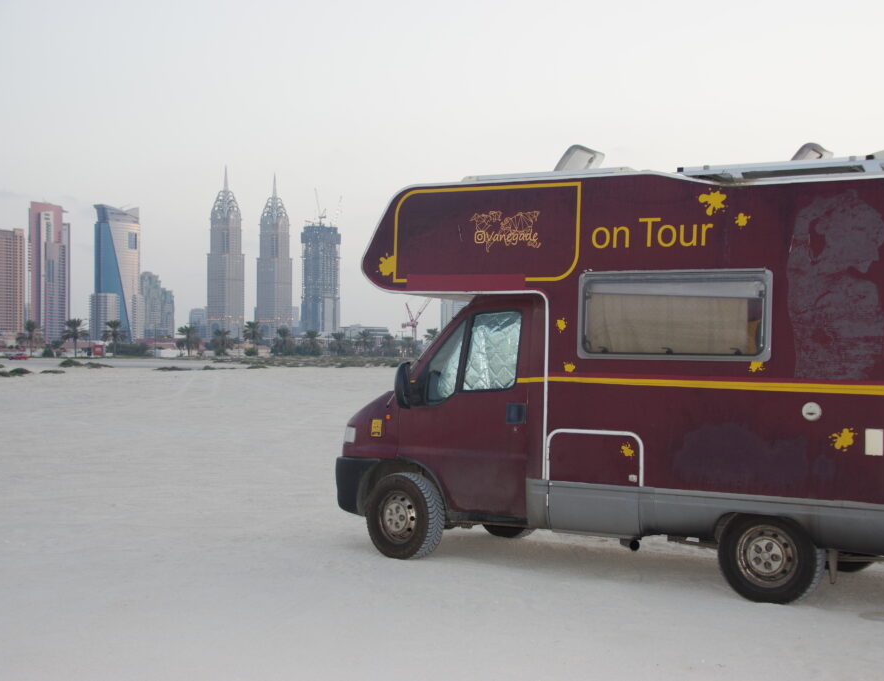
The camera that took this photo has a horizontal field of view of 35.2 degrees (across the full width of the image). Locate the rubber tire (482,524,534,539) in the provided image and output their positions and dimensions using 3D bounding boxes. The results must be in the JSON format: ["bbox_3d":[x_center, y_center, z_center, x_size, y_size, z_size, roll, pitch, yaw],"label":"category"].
[{"bbox_3d":[0.645,1.485,13.100,0.220,0.700,0.700,0,1,-44],"label":"rubber tire"}]

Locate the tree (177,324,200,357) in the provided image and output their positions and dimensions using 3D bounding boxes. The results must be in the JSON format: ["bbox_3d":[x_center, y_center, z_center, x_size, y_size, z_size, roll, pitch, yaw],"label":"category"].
[{"bbox_3d":[-71.903,0.043,395.000,6.900,9.160,6.900,0,0,0],"label":"tree"}]

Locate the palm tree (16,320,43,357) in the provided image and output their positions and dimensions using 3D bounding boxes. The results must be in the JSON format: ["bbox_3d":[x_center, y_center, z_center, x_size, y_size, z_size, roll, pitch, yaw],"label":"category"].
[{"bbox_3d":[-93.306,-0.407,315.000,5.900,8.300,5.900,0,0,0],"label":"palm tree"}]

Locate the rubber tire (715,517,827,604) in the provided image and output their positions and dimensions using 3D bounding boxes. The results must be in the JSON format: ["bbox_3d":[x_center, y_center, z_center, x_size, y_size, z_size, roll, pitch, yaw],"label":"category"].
[{"bbox_3d":[2.265,1.468,9.540,0.700,0.690,0.215,1,0,36],"label":"rubber tire"}]

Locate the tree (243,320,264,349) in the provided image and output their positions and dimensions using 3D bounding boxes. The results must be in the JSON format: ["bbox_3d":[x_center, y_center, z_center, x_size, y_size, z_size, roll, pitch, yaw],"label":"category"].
[{"bbox_3d":[-58.204,-1.004,430.000,6.800,10.340,6.800,0,0,0],"label":"tree"}]

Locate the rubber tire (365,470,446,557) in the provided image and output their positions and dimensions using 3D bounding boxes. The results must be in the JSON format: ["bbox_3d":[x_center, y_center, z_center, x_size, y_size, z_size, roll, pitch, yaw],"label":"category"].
[{"bbox_3d":[-0.305,1.445,11.420,0.700,0.700,0.215,1,0,43],"label":"rubber tire"}]

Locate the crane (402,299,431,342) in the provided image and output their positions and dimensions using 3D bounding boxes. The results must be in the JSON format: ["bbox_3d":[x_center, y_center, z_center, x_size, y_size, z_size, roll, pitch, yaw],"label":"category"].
[{"bbox_3d":[-13.690,-16.028,930.000,25.000,44.000,5.000,0,0,0],"label":"crane"}]

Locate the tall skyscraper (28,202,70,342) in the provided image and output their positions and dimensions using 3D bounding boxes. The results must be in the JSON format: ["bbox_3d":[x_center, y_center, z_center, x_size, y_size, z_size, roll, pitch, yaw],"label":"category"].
[{"bbox_3d":[-456.010,-77.359,1620.000,28.000,166.000,42.000,0,0,36],"label":"tall skyscraper"}]

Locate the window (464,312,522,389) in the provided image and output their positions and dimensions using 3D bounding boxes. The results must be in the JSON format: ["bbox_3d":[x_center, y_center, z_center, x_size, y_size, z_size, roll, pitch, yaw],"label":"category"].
[{"bbox_3d":[0.402,0.087,11.149,0.510,0.660,0.050,1,-8,34],"label":"window"}]

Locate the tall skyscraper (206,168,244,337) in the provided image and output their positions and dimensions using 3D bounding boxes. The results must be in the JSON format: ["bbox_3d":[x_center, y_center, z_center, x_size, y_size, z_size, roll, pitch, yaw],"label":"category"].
[{"bbox_3d":[-322.620,-126.509,2080.000,39.000,266.000,39.000,0,0,36],"label":"tall skyscraper"}]

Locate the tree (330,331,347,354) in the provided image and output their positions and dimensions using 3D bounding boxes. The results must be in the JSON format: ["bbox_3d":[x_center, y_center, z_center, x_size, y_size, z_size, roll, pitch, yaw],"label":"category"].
[{"bbox_3d":[-27.499,0.611,370.000,4.800,6.600,4.800,0,0,0],"label":"tree"}]

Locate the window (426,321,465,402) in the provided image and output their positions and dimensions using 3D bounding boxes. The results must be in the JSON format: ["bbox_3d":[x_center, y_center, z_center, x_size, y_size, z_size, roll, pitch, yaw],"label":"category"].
[{"bbox_3d":[0.044,0.165,11.374,0.330,0.670,0.050,1,-8,34],"label":"window"}]

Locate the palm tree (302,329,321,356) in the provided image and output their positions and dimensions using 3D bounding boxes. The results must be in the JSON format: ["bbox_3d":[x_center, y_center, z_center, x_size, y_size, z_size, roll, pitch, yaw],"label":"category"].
[{"bbox_3d":[-46.855,0.449,500.000,6.400,9.510,6.400,0,0,0],"label":"palm tree"}]

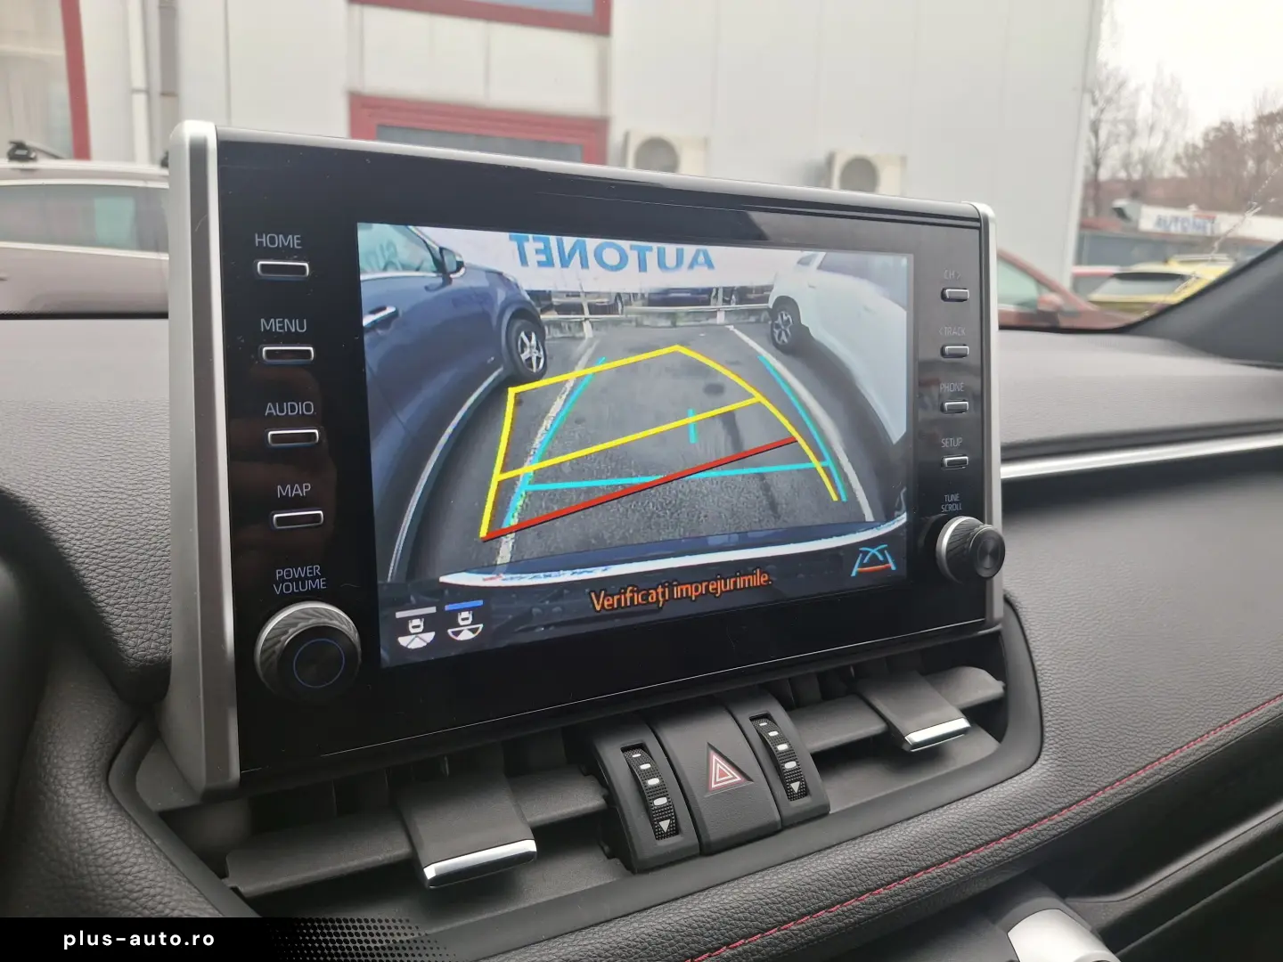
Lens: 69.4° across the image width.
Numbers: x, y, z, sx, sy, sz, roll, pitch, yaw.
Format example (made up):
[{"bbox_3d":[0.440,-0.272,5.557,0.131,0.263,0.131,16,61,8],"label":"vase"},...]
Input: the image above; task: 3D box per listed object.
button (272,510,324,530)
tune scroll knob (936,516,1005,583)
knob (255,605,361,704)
[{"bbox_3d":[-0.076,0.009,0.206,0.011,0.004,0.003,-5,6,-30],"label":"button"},{"bbox_3d":[0.110,0.023,0.308,0.023,0.023,0.013,-5,6,-30],"label":"tune scroll knob"},{"bbox_3d":[-0.072,0.039,0.203,0.023,0.023,0.013,-5,6,-30],"label":"knob"}]

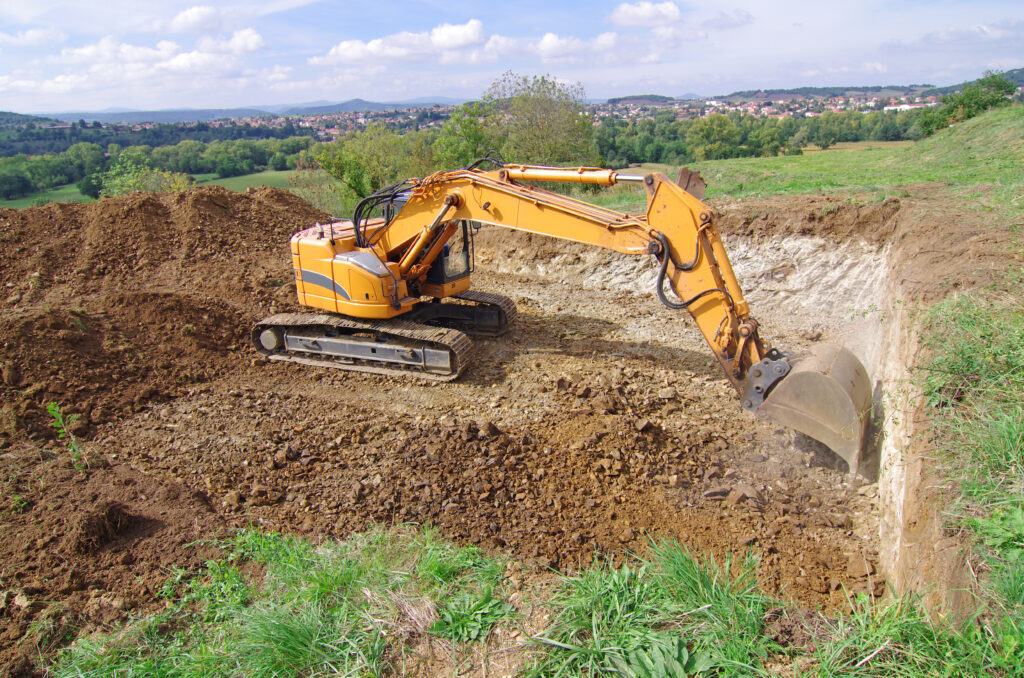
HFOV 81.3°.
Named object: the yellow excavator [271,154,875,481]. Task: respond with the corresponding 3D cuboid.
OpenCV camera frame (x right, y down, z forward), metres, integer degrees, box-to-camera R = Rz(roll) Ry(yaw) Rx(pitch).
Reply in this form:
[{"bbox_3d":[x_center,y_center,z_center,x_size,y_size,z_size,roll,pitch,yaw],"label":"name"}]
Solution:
[{"bbox_3d":[0.121,-1.157,10.370,11.100,3.750,3.450,11,24,29],"label":"yellow excavator"}]

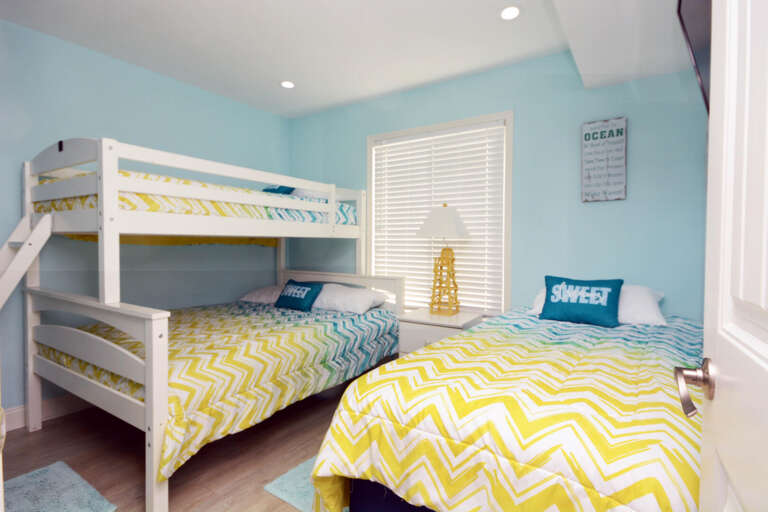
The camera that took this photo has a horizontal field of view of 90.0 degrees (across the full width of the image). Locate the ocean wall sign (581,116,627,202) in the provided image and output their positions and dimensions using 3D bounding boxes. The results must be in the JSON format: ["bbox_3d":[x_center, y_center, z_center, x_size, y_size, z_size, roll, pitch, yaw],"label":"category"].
[{"bbox_3d":[1.436,-0.623,2.524,0.260,0.530,0.025,2,2,32],"label":"ocean wall sign"}]

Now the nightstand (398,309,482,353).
[{"bbox_3d":[0.413,0.759,2.800,0.498,0.623,0.455,2,2,32],"label":"nightstand"}]

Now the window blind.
[{"bbox_3d":[0.398,-0.294,3.198,1.198,1.467,0.060,2,2,32],"label":"window blind"}]

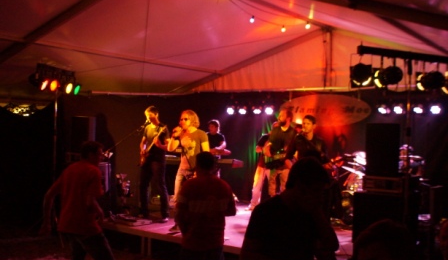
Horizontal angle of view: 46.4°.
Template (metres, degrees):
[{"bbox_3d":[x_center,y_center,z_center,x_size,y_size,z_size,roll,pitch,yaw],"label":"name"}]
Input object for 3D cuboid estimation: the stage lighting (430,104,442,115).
[{"bbox_3d":[3.784,-0.374,9.300,0.200,0.200,0.240,2,11,23],"label":"stage lighting"}]

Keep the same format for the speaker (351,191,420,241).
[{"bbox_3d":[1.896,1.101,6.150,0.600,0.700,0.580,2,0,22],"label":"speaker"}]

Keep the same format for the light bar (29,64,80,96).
[{"bbox_3d":[-2.582,-0.778,8.050,0.300,0.400,1.150,2,0,15],"label":"light bar"}]

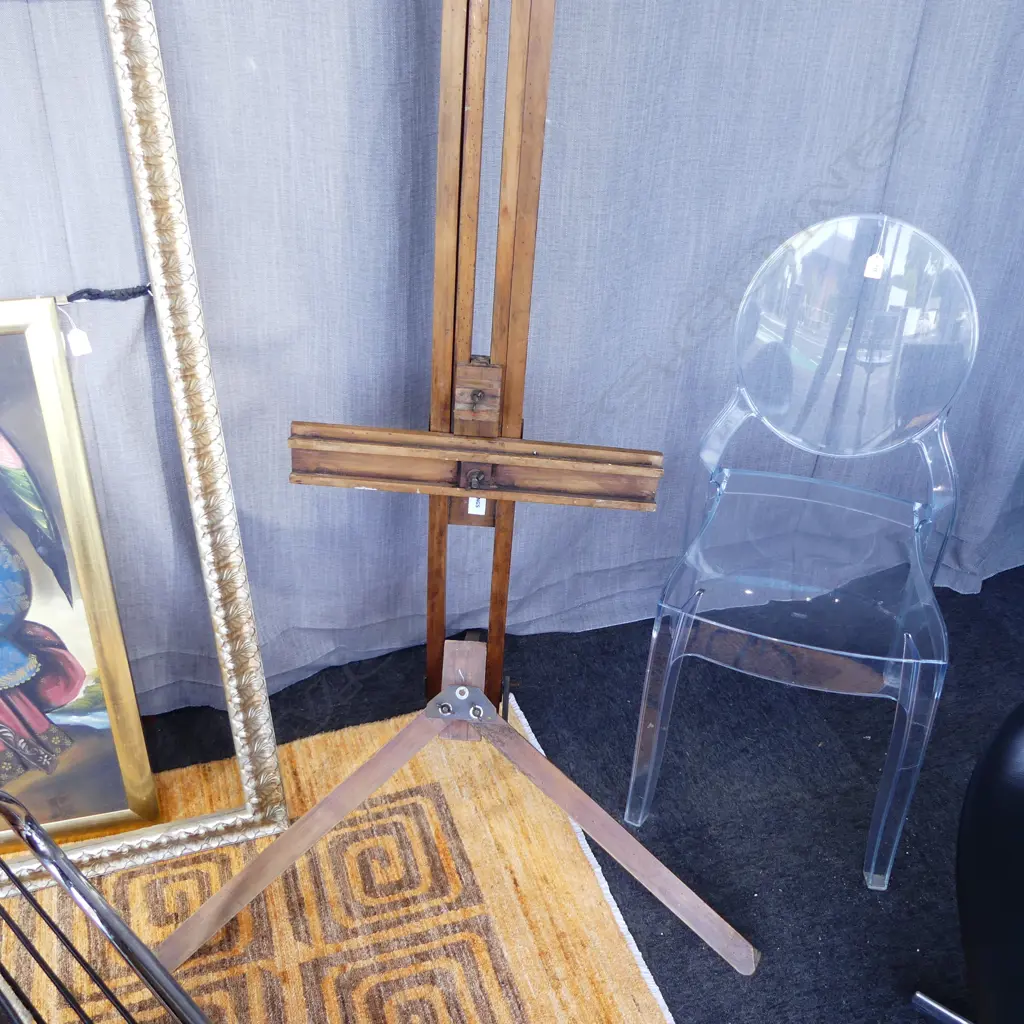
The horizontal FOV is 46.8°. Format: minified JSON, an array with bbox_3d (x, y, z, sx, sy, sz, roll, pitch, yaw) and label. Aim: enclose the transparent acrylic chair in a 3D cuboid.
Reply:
[{"bbox_3d":[0.494,0.044,1.939,0.440,0.935,0.530,11,32,13],"label":"transparent acrylic chair"}]

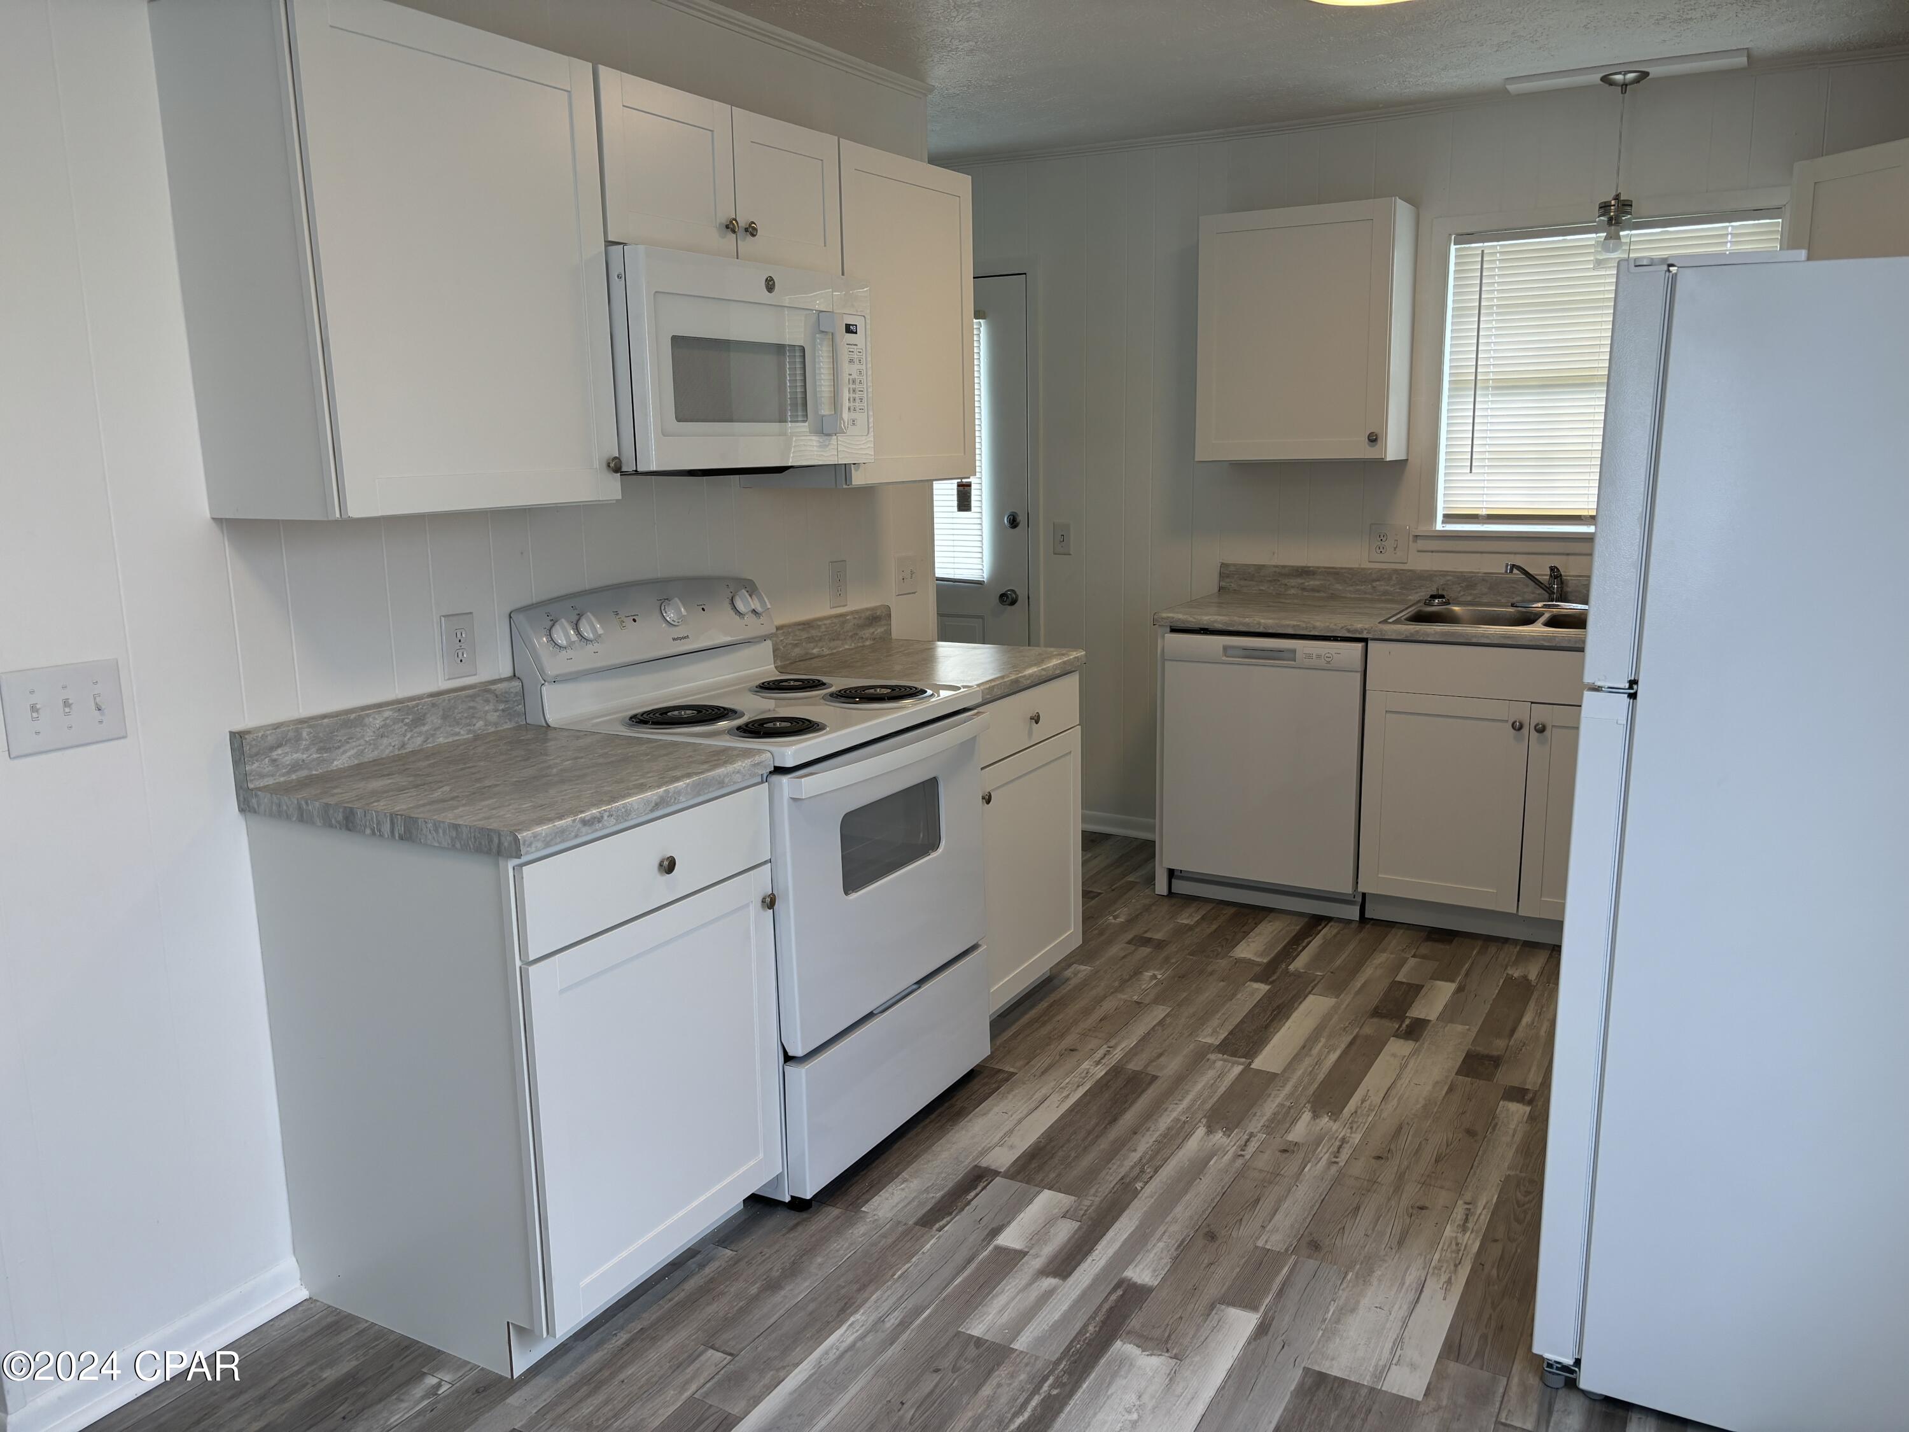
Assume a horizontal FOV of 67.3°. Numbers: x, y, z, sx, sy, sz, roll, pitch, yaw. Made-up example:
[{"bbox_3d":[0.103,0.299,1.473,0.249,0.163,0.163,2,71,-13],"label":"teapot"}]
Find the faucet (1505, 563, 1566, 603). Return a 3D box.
[{"bbox_3d":[1.760,-0.398,4.341,0.225,0.125,0.060,-6,12,-22],"label":"faucet"}]

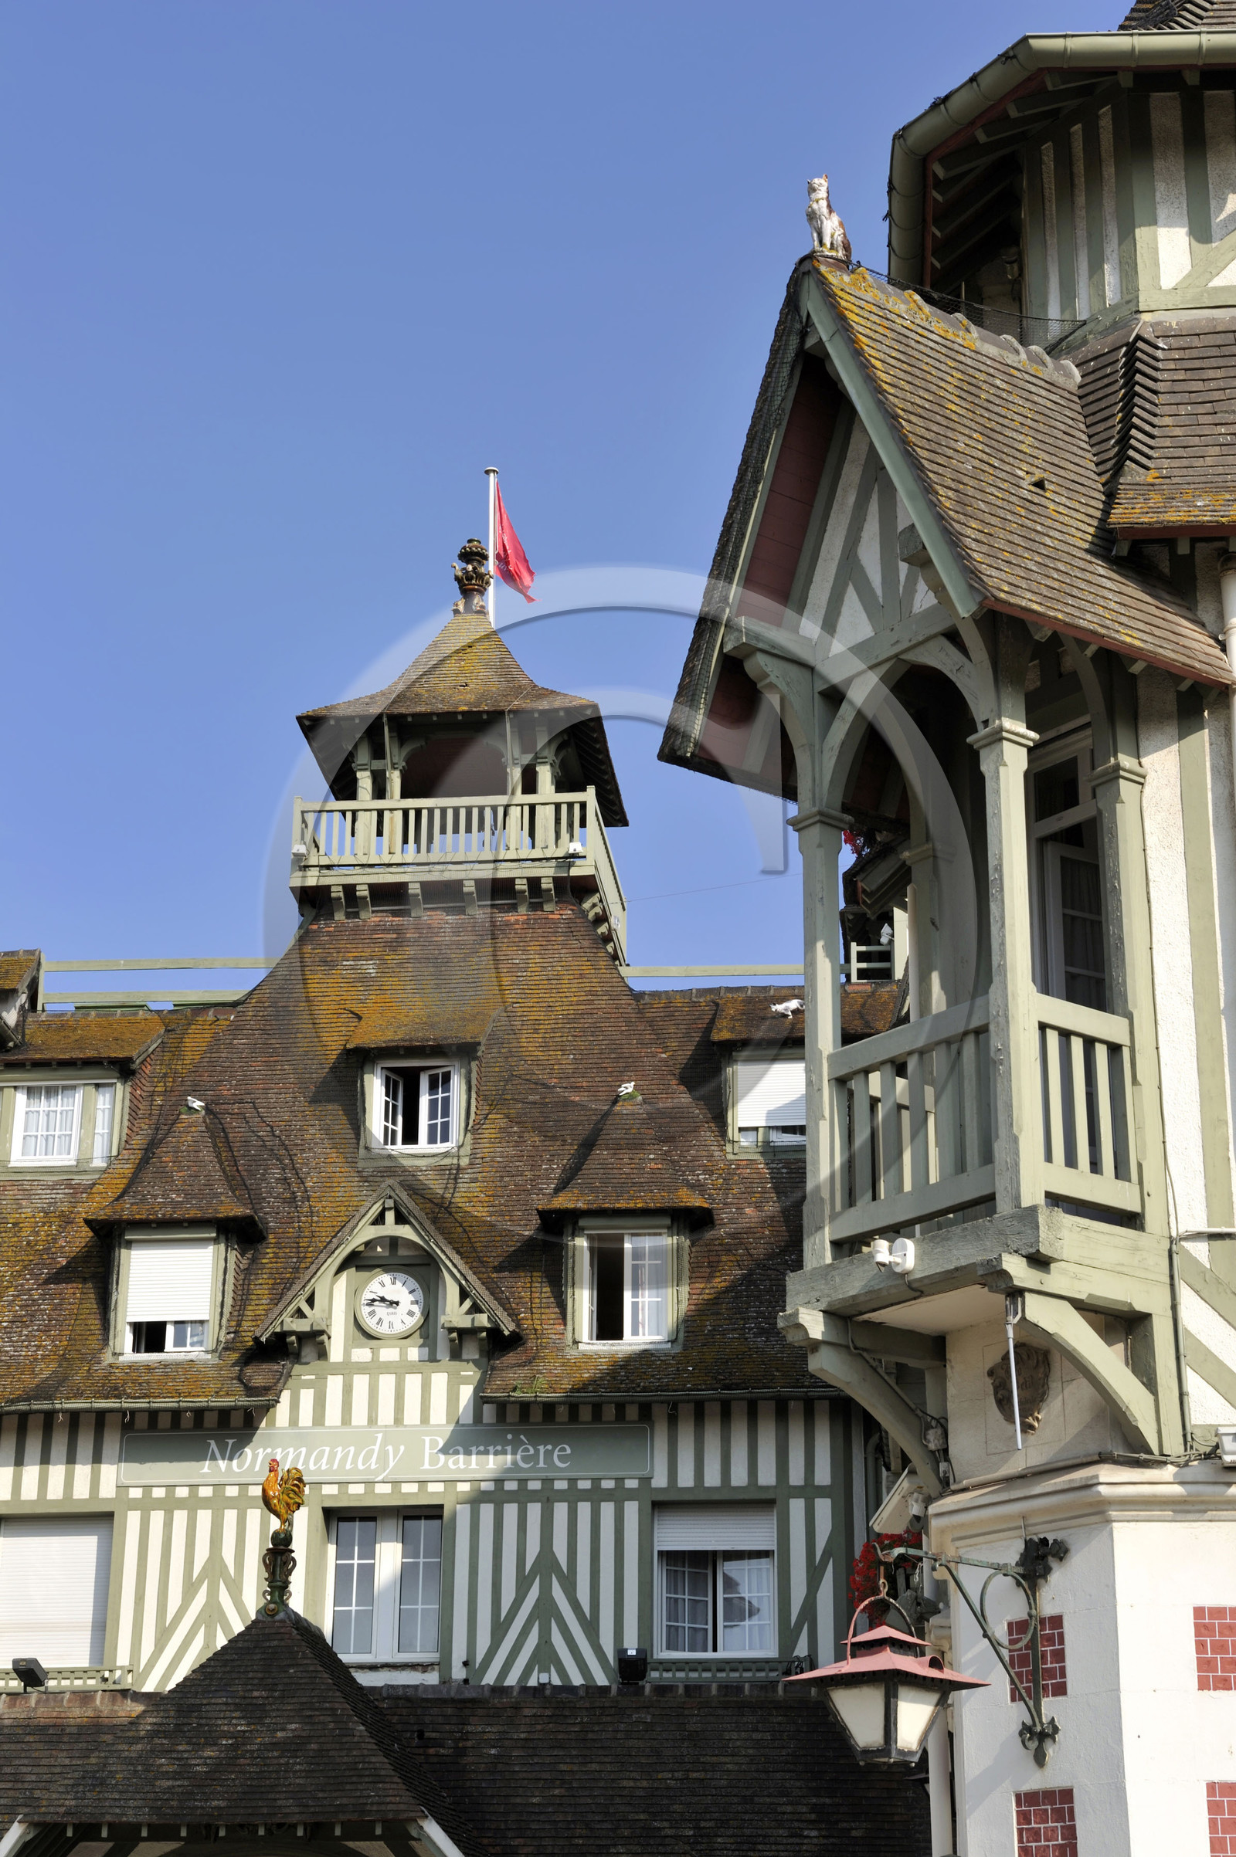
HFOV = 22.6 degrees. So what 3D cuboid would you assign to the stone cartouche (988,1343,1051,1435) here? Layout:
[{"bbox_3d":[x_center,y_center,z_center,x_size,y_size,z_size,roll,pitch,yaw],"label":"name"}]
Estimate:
[{"bbox_3d":[1.840,2.124,14.317,0.120,0.430,0.350,20,-29,-39],"label":"stone cartouche"}]

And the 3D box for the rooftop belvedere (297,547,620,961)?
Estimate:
[{"bbox_3d":[-2.139,-2.819,44.710,4.208,6.336,4.109,-2,-21,6],"label":"rooftop belvedere"}]

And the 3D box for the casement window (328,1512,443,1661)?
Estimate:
[{"bbox_3d":[-2.391,6.793,31.968,1.170,1.530,0.150,-2,-22,7],"label":"casement window"}]

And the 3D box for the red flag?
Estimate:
[{"bbox_3d":[-1.572,-5.839,46.887,0.660,2.007,0.350,-2,-21,6],"label":"red flag"}]

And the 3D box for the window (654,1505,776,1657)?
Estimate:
[{"bbox_3d":[0.999,6.659,31.548,1.240,1.540,0.150,-2,-22,7],"label":"window"}]

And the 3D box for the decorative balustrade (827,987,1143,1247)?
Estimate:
[{"bbox_3d":[1.782,1.027,15.178,0.827,1.024,1.399,15,-25,-35],"label":"decorative balustrade"}]

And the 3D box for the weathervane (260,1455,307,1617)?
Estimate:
[{"bbox_3d":[-2.931,5.297,27.000,0.400,1.397,0.250,16,-27,-34],"label":"weathervane"}]

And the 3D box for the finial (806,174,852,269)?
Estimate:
[{"bbox_3d":[1.073,-3.595,15.721,0.300,0.530,0.210,21,-29,-41],"label":"finial"}]

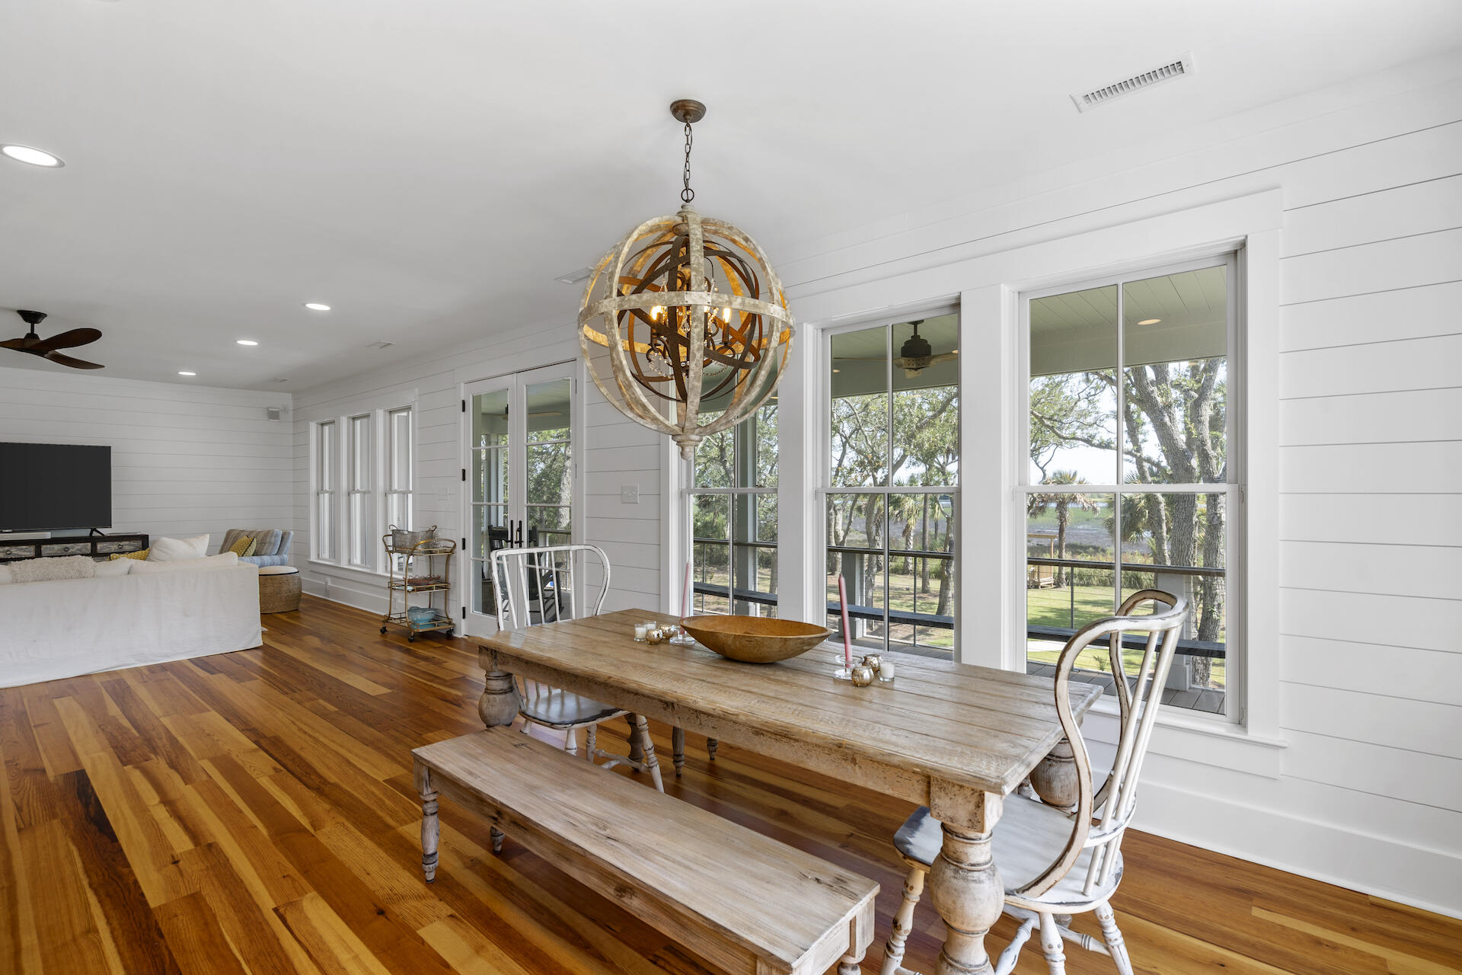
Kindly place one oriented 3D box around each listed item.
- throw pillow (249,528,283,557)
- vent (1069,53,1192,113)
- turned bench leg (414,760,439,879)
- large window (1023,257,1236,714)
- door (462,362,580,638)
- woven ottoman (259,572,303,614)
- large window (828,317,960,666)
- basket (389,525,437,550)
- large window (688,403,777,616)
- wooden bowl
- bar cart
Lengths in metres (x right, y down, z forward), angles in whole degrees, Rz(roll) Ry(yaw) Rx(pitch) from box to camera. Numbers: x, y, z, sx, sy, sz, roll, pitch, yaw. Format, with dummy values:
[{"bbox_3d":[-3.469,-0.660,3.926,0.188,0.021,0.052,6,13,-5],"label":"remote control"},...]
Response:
[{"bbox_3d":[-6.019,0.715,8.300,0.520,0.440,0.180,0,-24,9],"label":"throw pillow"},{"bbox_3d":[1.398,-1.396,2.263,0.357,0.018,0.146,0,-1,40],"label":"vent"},{"bbox_3d":[-1.047,1.156,2.263,0.077,0.426,0.077,0,-1,40],"label":"turned bench leg"},{"bbox_3d":[1.621,-0.007,2.719,0.800,1.770,0.090,0,-1,40],"label":"large window"},{"bbox_3d":[-1.833,0.207,5.578,1.770,2.390,0.080,0,-1,40],"label":"door"},{"bbox_3d":[-5.449,1.225,7.746,0.544,0.483,0.544,0,-1,40],"label":"woven ottoman"},{"bbox_3d":[0.797,-0.006,3.387,0.842,1.783,0.109,0,-1,40],"label":"large window"},{"bbox_3d":[-2.999,0.475,6.169,0.475,0.238,0.208,0,-1,40],"label":"basket"},{"bbox_3d":[-0.013,0.007,4.085,0.800,1.770,0.090,0,-1,40],"label":"large window"},{"bbox_3d":[0.077,0.549,2.310,0.580,0.120,0.300,0,-1,30],"label":"wooden bowl"},{"bbox_3d":[-3.019,0.951,6.248,0.680,0.925,0.410,0,-1,40],"label":"bar cart"}]

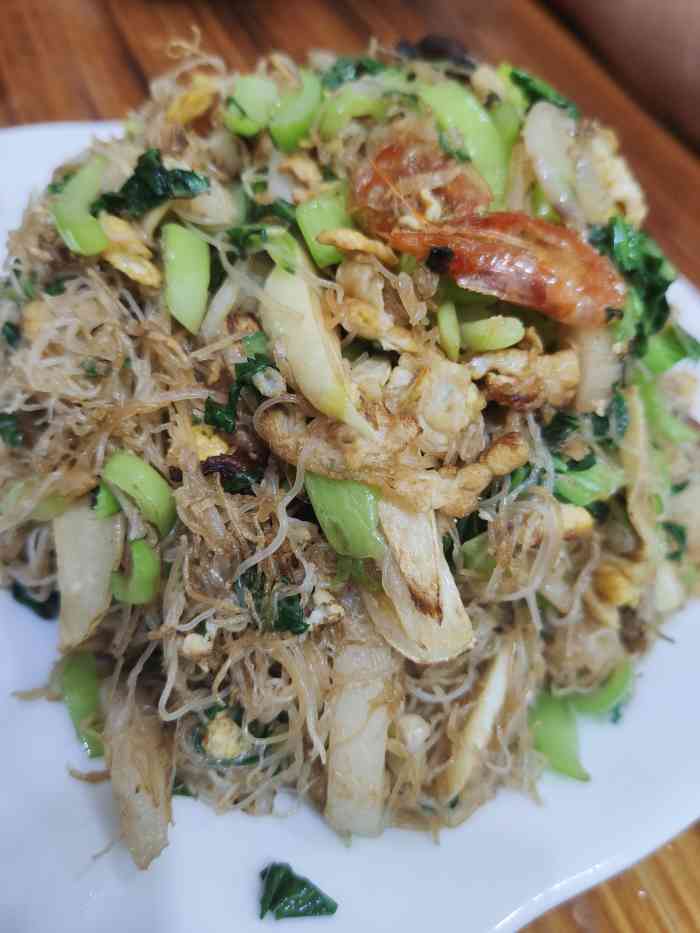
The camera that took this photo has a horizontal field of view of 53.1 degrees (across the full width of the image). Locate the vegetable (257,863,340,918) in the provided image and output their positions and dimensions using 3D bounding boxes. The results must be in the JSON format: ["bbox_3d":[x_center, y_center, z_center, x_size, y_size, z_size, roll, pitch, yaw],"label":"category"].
[{"bbox_3d":[-0.012,0.101,0.167,0.018,0.006,0.010,17,61,10],"label":"vegetable"}]

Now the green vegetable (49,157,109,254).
[{"bbox_3d":[-0.064,-0.061,0.169,0.011,0.011,0.023,6,86,7],"label":"green vegetable"}]

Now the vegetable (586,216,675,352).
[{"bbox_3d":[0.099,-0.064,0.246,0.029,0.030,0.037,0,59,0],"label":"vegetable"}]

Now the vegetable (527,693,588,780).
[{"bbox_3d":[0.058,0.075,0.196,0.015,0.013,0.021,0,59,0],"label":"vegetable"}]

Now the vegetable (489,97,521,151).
[{"bbox_3d":[0.037,-0.081,0.170,0.007,0.010,0.013,-9,85,-1],"label":"vegetable"}]

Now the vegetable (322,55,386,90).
[{"bbox_3d":[0.002,-0.150,0.267,0.024,0.010,0.012,0,59,0],"label":"vegetable"}]

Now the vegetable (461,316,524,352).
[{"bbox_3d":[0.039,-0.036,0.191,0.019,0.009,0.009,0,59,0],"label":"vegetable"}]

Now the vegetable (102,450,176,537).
[{"bbox_3d":[-0.042,0.005,0.142,0.008,0.012,0.017,-41,90,3],"label":"vegetable"}]

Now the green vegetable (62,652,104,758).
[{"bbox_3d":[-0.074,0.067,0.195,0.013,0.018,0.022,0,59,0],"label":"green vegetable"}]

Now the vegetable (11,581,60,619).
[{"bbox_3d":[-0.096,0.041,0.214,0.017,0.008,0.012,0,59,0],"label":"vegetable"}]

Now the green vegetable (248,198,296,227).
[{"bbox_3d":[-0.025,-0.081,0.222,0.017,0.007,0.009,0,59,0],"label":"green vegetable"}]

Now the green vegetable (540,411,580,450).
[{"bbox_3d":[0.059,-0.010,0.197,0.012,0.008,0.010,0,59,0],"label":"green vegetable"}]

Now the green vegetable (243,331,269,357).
[{"bbox_3d":[-0.018,-0.024,0.137,0.004,0.005,0.005,0,87,-1],"label":"green vegetable"}]

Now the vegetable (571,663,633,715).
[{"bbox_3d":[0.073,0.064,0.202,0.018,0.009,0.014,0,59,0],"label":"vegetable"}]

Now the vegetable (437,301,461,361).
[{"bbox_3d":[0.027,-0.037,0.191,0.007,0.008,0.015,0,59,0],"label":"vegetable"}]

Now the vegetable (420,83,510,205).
[{"bbox_3d":[0.026,-0.074,0.163,0.010,0.010,0.031,-27,86,0],"label":"vegetable"}]

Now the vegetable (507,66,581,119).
[{"bbox_3d":[0.052,-0.099,0.191,0.007,0.010,0.025,-32,65,-17],"label":"vegetable"}]

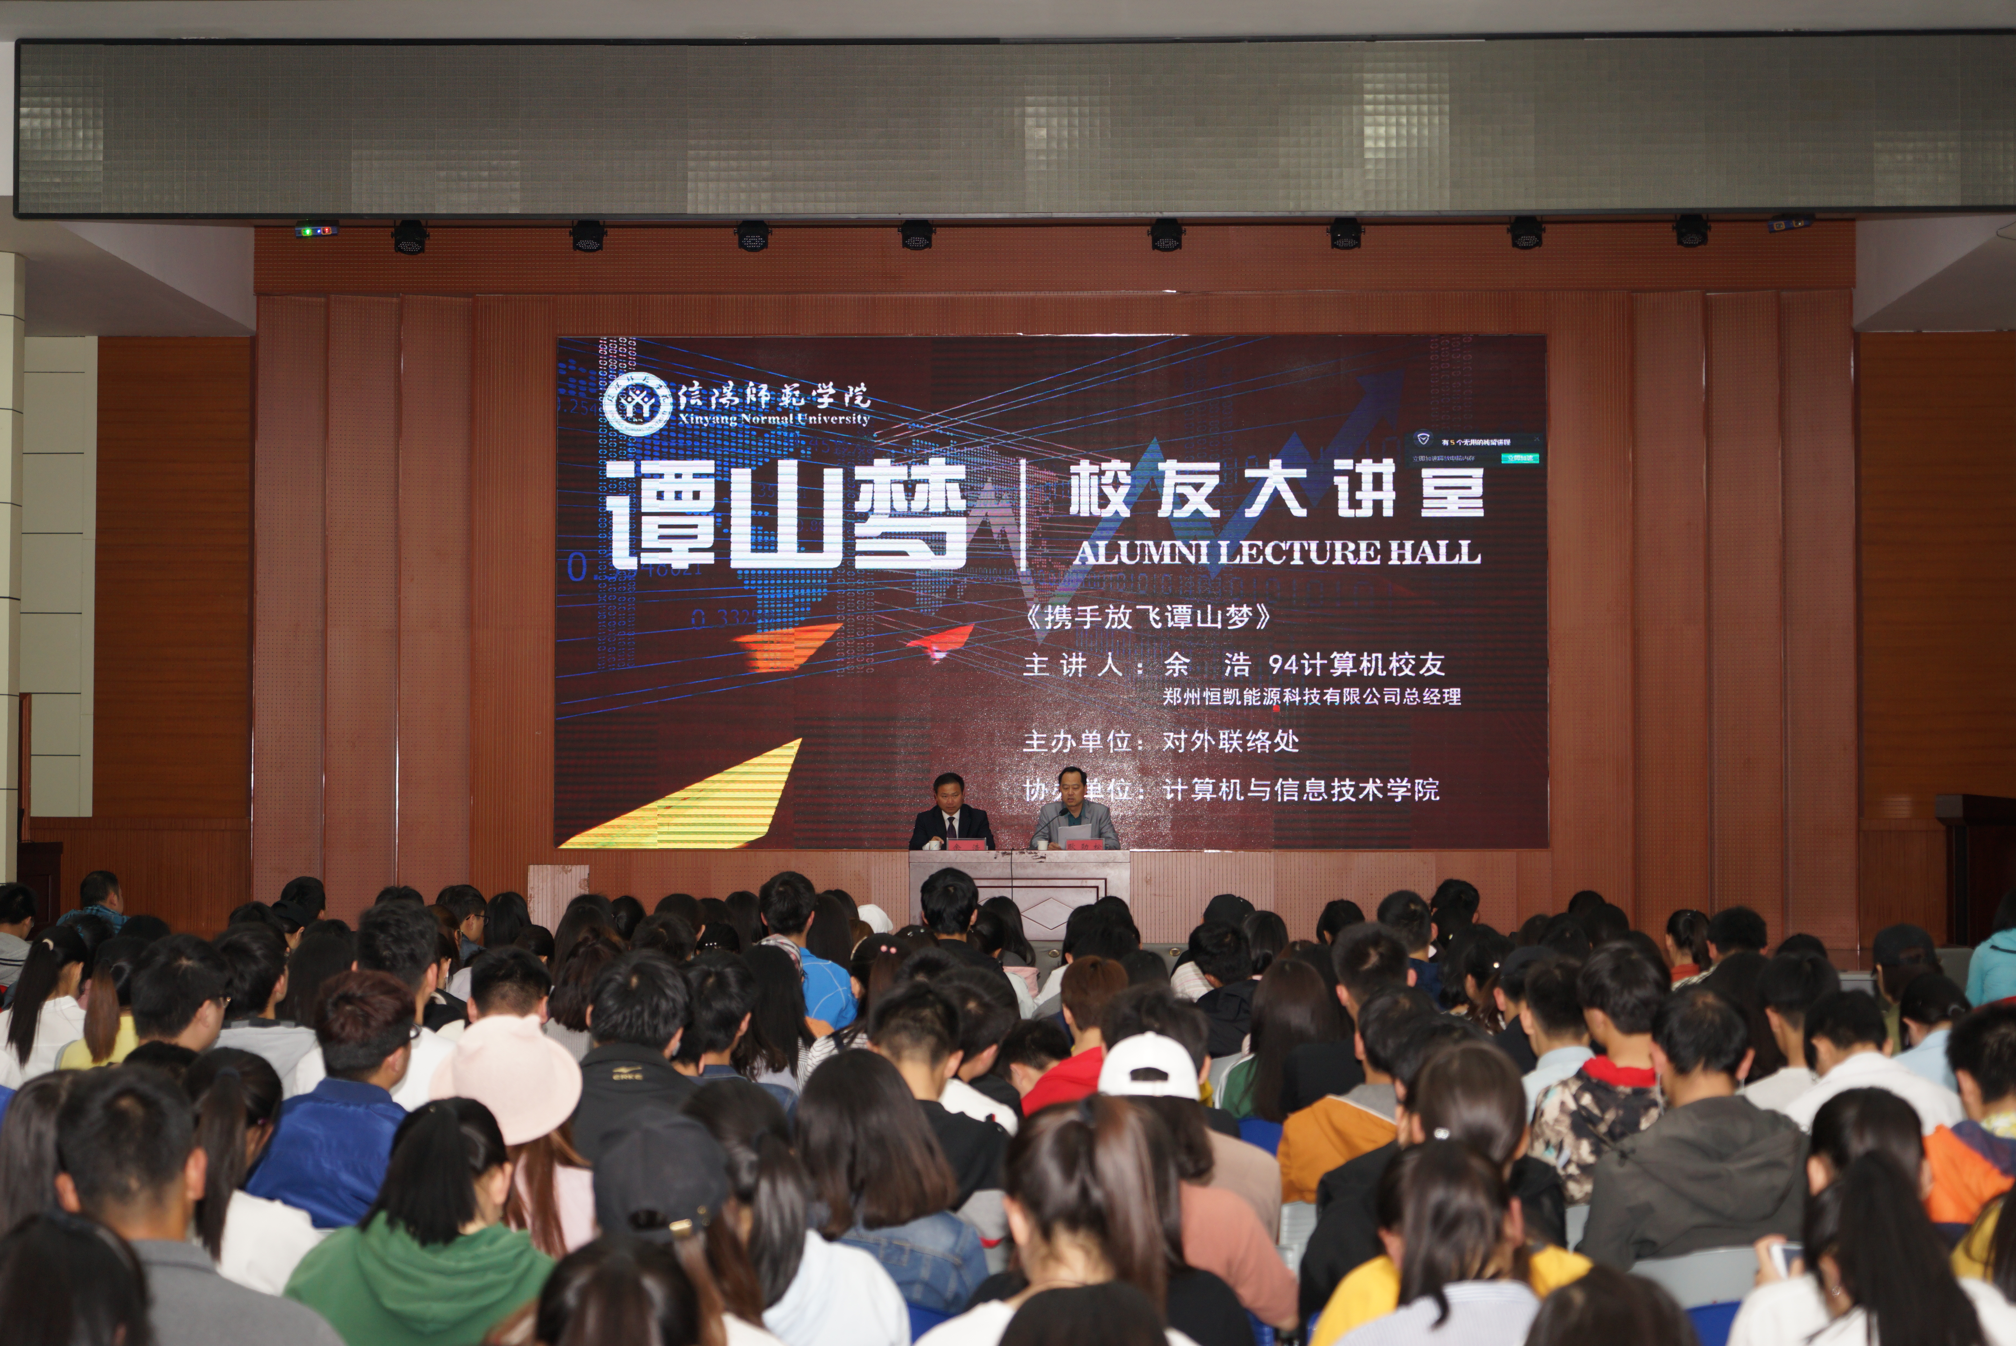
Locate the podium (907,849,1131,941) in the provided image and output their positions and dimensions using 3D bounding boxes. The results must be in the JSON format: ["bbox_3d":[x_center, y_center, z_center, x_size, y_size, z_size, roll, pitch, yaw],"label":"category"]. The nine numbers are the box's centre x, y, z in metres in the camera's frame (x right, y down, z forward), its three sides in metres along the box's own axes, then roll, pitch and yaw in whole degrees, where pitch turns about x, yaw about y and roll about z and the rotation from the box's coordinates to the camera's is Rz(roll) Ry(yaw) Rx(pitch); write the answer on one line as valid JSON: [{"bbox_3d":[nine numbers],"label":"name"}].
[{"bbox_3d":[0.068,1.473,19.437,1.350,0.750,0.500,0,-2,-1],"label":"podium"}]

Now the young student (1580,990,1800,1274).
[{"bbox_3d":[1.323,1.230,6.234,0.470,1.240,0.750,0,-2,-2],"label":"young student"}]

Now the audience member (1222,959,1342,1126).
[{"bbox_3d":[0.744,1.363,8.570,0.420,1.190,0.720,0,-2,0],"label":"audience member"}]

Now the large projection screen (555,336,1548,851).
[{"bbox_3d":[0.330,-0.596,23.500,7.450,3.860,0.120,0,-2,-1],"label":"large projection screen"}]

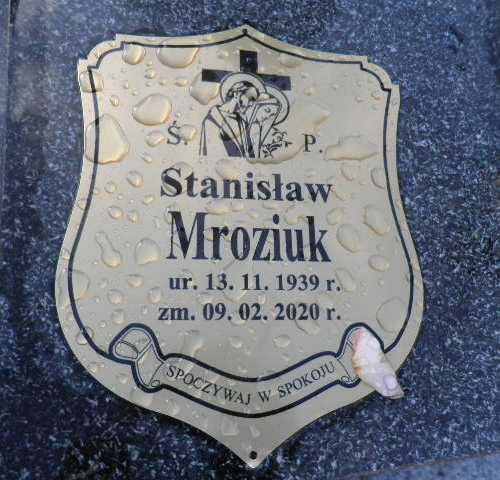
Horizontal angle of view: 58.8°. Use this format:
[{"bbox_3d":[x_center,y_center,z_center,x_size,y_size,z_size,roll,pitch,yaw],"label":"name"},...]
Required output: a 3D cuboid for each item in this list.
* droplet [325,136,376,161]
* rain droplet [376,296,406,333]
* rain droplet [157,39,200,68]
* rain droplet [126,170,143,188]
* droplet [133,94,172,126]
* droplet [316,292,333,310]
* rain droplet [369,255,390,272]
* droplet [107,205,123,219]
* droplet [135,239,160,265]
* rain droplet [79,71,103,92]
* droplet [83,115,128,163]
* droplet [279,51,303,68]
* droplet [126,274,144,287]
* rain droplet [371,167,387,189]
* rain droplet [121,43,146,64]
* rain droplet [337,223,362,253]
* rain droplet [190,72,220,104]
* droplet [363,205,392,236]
[{"bbox_3d":[0.047,-0.043,0.204,0.026,0.003,0.014,1,73,-8],"label":"droplet"},{"bbox_3d":[0.066,0.034,0.203,0.015,0.003,0.016,2,73,-8],"label":"rain droplet"},{"bbox_3d":[-0.037,-0.097,0.228,0.021,0.003,0.019,2,73,-8],"label":"rain droplet"},{"bbox_3d":[-0.053,-0.028,0.205,0.007,0.002,0.009,2,73,-8],"label":"rain droplet"},{"bbox_3d":[-0.042,-0.058,0.196,0.015,0.003,0.017,26,71,0],"label":"droplet"},{"bbox_3d":[0.034,0.028,0.201,0.008,0.002,0.008,2,73,-8],"label":"droplet"},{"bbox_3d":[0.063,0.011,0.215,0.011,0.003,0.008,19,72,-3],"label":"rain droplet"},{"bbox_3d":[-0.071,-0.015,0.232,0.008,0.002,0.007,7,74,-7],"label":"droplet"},{"bbox_3d":[-0.045,0.005,0.195,0.011,0.002,0.012,2,73,-8],"label":"droplet"},{"bbox_3d":[-0.070,-0.070,0.196,0.009,0.002,0.011,-12,75,-12],"label":"rain droplet"},{"bbox_3d":[-0.062,-0.043,0.188,0.018,0.003,0.023,-28,79,-16],"label":"droplet"},{"bbox_3d":[0.020,-0.088,0.215,0.010,0.002,0.010,1,73,-8],"label":"droplet"},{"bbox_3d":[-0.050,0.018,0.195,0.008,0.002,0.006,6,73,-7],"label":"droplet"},{"bbox_3d":[0.059,-0.029,0.202,0.007,0.002,0.010,1,73,-8],"label":"rain droplet"},{"bbox_3d":[-0.073,-0.118,0.278,0.014,0.003,0.017,1,73,-8],"label":"rain droplet"},{"bbox_3d":[0.048,-0.001,0.211,0.013,0.003,0.015,2,73,-8],"label":"rain droplet"},{"bbox_3d":[-0.022,-0.077,0.224,0.015,0.003,0.019,2,73,-8],"label":"rain droplet"},{"bbox_3d":[0.056,-0.009,0.195,0.010,0.002,0.015,-19,77,-14],"label":"droplet"}]

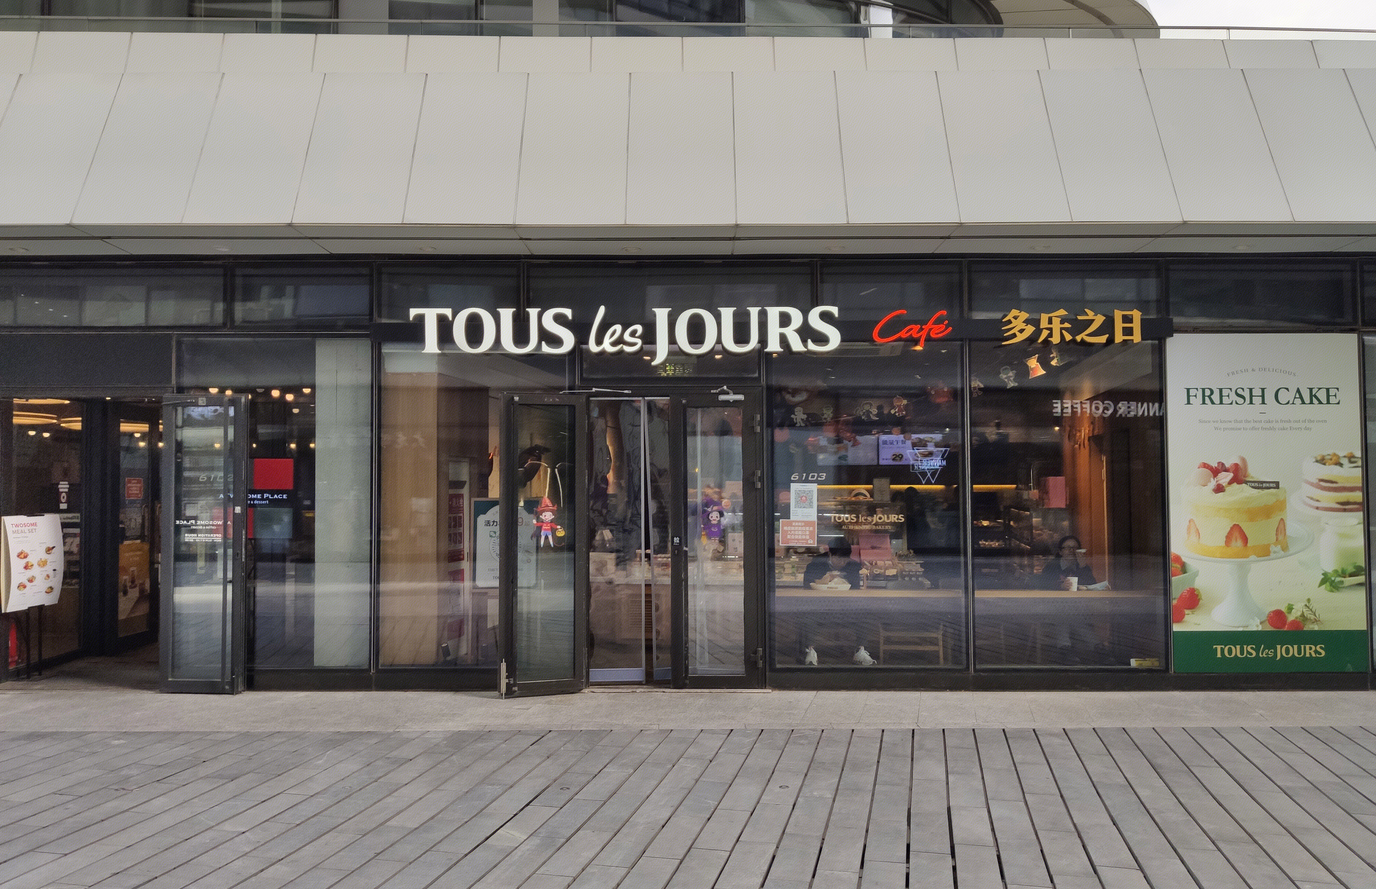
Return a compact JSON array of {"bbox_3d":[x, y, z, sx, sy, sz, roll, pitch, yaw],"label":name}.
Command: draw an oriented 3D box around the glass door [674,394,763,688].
[{"bbox_3d":[0.244,0.759,8.226,0.719,2.338,0.070,0,-2,0],"label":"glass door"}]

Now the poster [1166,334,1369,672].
[{"bbox_3d":[4.600,0.457,8.217,1.551,2.680,0.030,0,-2,0],"label":"poster"}]

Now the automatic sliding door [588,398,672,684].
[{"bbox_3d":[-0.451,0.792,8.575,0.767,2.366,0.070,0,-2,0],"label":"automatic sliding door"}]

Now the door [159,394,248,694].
[{"bbox_3d":[-3.817,0.778,8.110,0.653,2.328,0.070,0,-2,10],"label":"door"}]

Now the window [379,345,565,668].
[{"bbox_3d":[-1.709,0.481,8.258,1.508,2.609,0.080,0,-2,0],"label":"window"}]

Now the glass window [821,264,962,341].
[{"bbox_3d":[1.636,-1.157,8.322,1.140,0.617,0.080,0,-2,0],"label":"glass window"}]

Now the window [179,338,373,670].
[{"bbox_3d":[-3.289,0.459,8.223,1.557,2.648,0.080,0,-2,0],"label":"window"}]

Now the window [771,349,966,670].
[{"bbox_3d":[1.437,0.476,8.221,1.565,2.613,0.080,0,-2,0],"label":"window"}]

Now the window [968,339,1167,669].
[{"bbox_3d":[3.033,0.459,8.258,1.585,2.652,0.080,0,-2,0],"label":"window"}]

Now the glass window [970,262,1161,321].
[{"bbox_3d":[3.031,-1.206,8.279,1.541,0.511,0.080,0,-2,0],"label":"glass window"}]

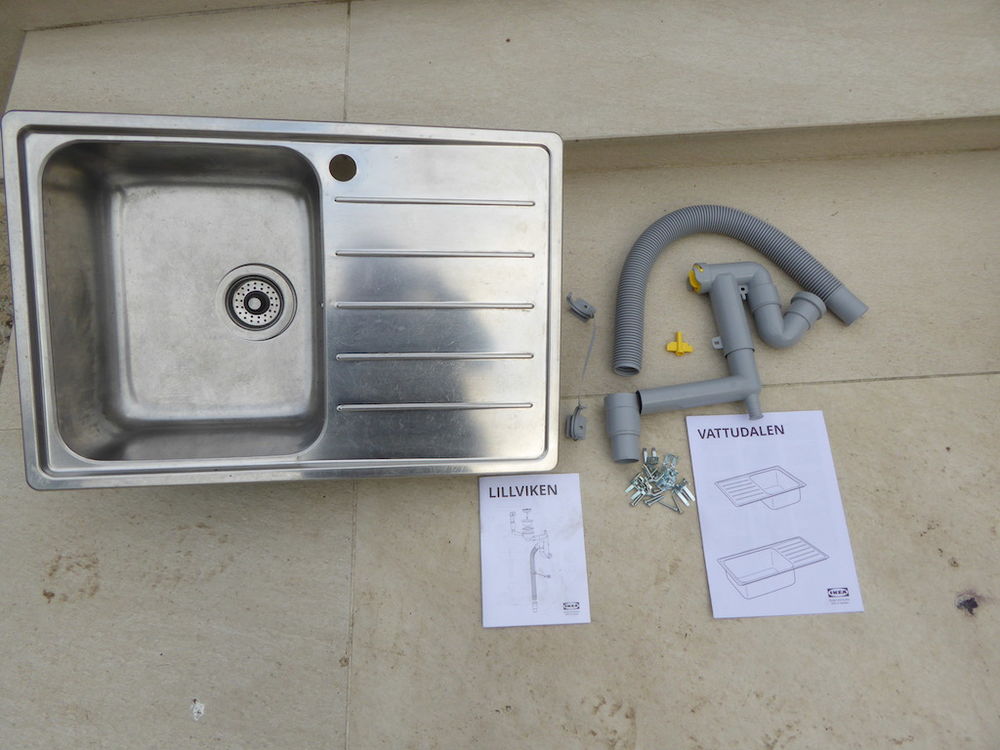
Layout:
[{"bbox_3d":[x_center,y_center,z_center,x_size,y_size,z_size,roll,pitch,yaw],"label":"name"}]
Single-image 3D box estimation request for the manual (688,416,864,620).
[{"bbox_3d":[0.399,0.198,1.022,0.210,0.005,0.297,-2,69,0],"label":"manual"}]

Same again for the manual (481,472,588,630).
[{"bbox_3d":[0.048,0.250,1.004,0.148,0.005,0.210,-2,69,-1],"label":"manual"}]

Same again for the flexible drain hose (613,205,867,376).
[{"bbox_3d":[0.355,-0.164,1.133,0.430,0.047,0.272,-13,70,-4],"label":"flexible drain hose"}]

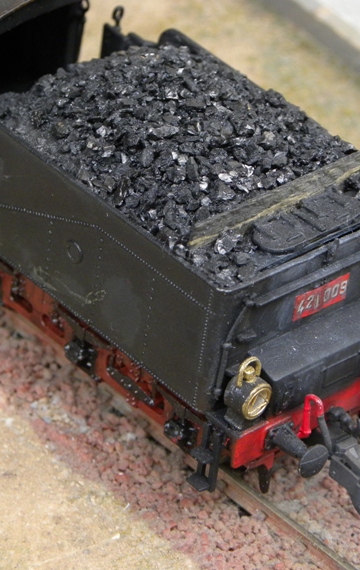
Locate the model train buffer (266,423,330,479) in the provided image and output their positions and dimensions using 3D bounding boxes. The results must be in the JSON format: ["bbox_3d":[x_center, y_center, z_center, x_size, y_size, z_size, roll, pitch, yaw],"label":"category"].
[{"bbox_3d":[0.014,0.019,0.333,0.005,0.005,0.006,-24,46,-36],"label":"model train buffer"}]

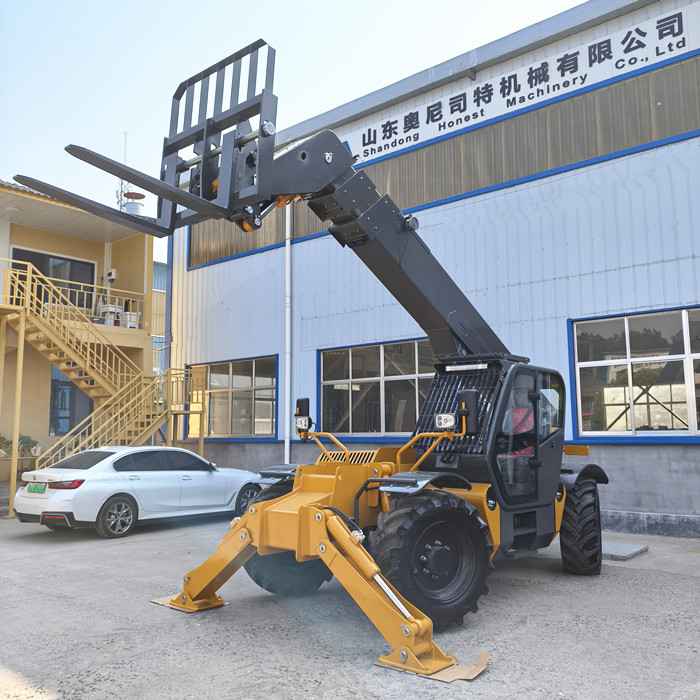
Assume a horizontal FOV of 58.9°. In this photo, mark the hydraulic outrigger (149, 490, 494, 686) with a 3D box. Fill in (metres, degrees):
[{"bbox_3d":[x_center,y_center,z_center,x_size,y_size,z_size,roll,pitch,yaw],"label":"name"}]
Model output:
[{"bbox_3d":[-0.447,1.913,5.680,3.140,1.220,0.680,-6,-9,38],"label":"hydraulic outrigger"}]

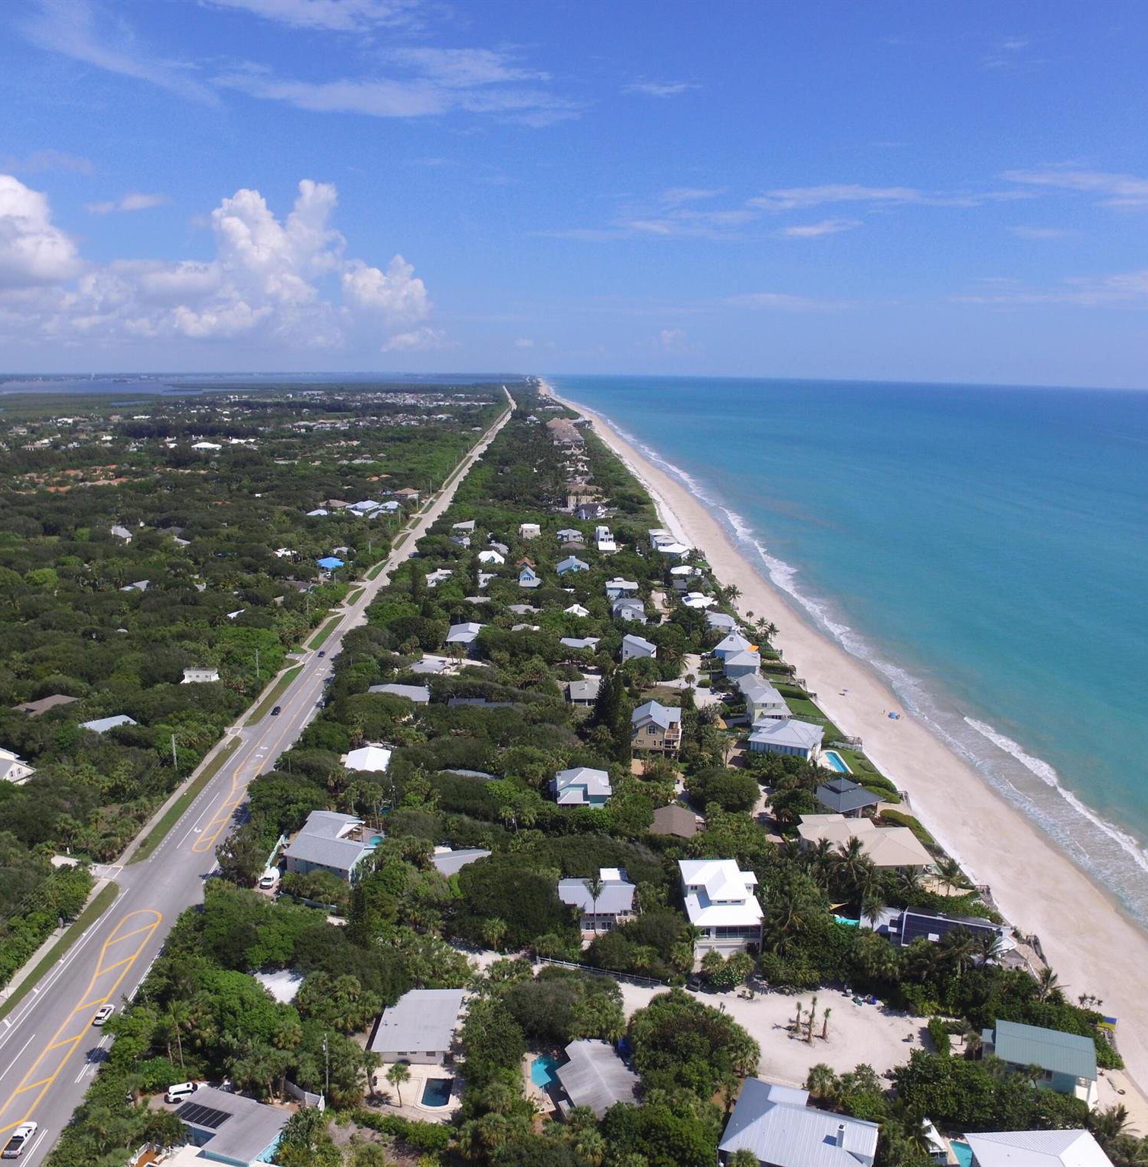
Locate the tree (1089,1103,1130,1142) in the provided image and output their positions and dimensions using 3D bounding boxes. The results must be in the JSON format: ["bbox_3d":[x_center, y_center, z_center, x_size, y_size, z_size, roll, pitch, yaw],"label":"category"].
[{"bbox_3d":[76.432,76.951,128.021,5.600,5.800,5.600,0,13,-1],"label":"tree"}]

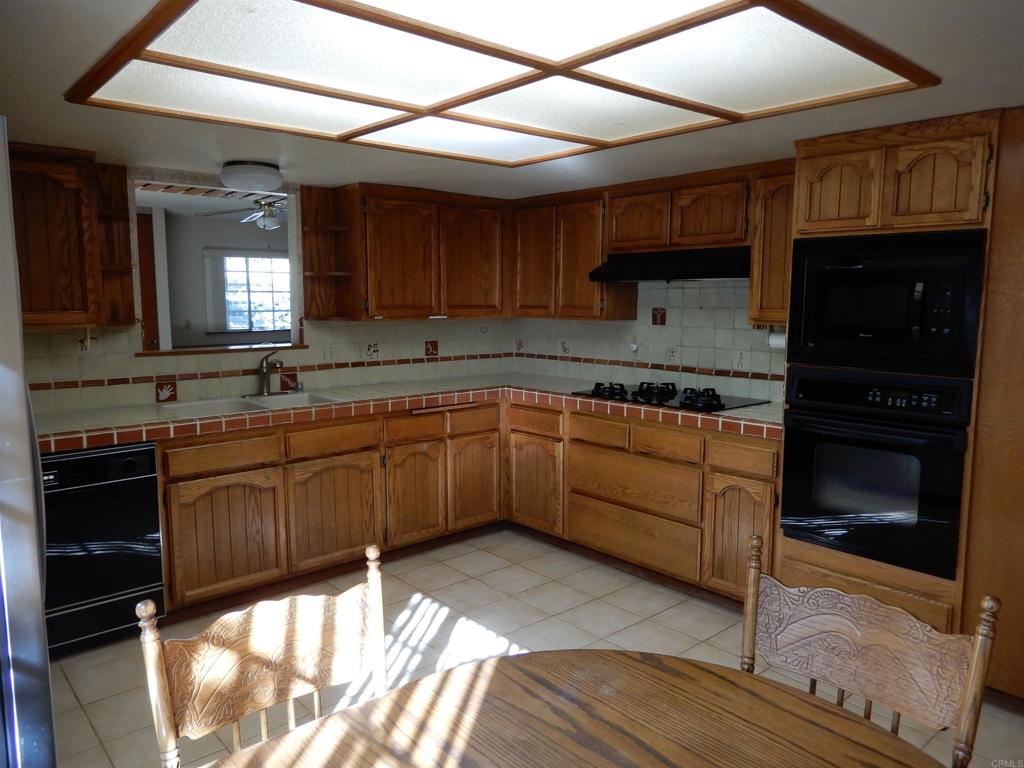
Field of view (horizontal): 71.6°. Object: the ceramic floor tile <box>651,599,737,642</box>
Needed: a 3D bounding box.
[{"bbox_3d":[0.844,1.101,3.292,0.300,0.010,0.300,-5,9,-41],"label":"ceramic floor tile"}]

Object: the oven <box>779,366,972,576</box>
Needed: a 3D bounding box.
[{"bbox_3d":[1.589,0.297,2.944,0.594,0.721,0.674,-5,9,-41],"label":"oven"}]

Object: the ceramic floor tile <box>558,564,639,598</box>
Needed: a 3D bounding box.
[{"bbox_3d":[0.441,1.047,3.747,0.300,0.010,0.300,-5,9,-41],"label":"ceramic floor tile"}]

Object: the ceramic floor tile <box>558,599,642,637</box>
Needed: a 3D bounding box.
[{"bbox_3d":[0.415,1.101,3.340,0.296,0.010,0.296,-6,9,-41],"label":"ceramic floor tile"}]

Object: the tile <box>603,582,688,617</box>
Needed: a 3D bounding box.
[{"bbox_3d":[0.642,1.074,3.520,0.300,0.010,0.300,-5,9,-41],"label":"tile"}]

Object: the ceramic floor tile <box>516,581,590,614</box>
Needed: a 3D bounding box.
[{"bbox_3d":[0.214,1.074,3.567,0.296,0.010,0.296,-6,9,-41],"label":"ceramic floor tile"}]

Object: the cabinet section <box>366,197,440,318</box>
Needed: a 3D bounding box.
[{"bbox_3d":[-0.739,-0.750,4.323,0.504,0.680,0.309,-6,9,-41],"label":"cabinet section"}]

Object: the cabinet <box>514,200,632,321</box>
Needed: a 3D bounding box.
[{"bbox_3d":[0.378,-0.778,4.509,0.311,0.724,0.839,-5,9,-41],"label":"cabinet"}]

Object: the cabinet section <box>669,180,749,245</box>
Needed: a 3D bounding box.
[{"bbox_3d":[1.105,-0.868,3.698,0.309,0.295,0.446,-6,9,-41],"label":"cabinet section"}]

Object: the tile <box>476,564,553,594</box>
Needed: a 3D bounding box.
[{"bbox_3d":[0.012,1.047,3.795,0.296,0.010,0.296,-6,9,-41],"label":"tile"}]

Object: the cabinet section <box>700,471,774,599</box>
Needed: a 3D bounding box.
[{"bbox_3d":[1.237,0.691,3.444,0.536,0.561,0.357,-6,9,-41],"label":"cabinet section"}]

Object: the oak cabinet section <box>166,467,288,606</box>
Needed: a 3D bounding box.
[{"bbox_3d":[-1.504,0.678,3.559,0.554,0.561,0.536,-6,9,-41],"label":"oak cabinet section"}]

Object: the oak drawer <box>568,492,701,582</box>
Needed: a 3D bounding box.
[{"bbox_3d":[0.784,0.764,3.853,0.470,0.268,0.869,-5,9,-41],"label":"oak drawer"}]

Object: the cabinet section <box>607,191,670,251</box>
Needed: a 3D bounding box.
[{"bbox_3d":[0.810,-0.908,4.031,0.309,0.299,0.438,-6,9,-41],"label":"cabinet section"}]

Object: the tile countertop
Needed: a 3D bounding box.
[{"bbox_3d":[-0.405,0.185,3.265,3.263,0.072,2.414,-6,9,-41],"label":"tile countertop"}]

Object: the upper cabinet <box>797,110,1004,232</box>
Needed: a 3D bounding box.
[{"bbox_3d":[1.617,-0.788,2.856,0.616,0.381,0.708,-6,9,-41],"label":"upper cabinet"}]

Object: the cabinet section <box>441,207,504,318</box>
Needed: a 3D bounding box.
[{"bbox_3d":[-0.358,-0.789,4.656,0.499,0.682,0.309,-6,9,-41],"label":"cabinet section"}]

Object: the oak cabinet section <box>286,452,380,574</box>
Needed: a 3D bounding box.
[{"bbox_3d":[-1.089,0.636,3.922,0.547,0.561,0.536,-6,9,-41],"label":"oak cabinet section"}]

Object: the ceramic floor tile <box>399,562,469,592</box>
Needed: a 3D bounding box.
[{"bbox_3d":[-0.418,1.044,3.822,0.296,0.010,0.296,-6,9,-41],"label":"ceramic floor tile"}]

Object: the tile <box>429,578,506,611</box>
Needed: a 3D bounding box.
[{"bbox_3d":[-0.219,1.065,3.574,0.300,0.010,0.300,-5,9,-41],"label":"tile"}]

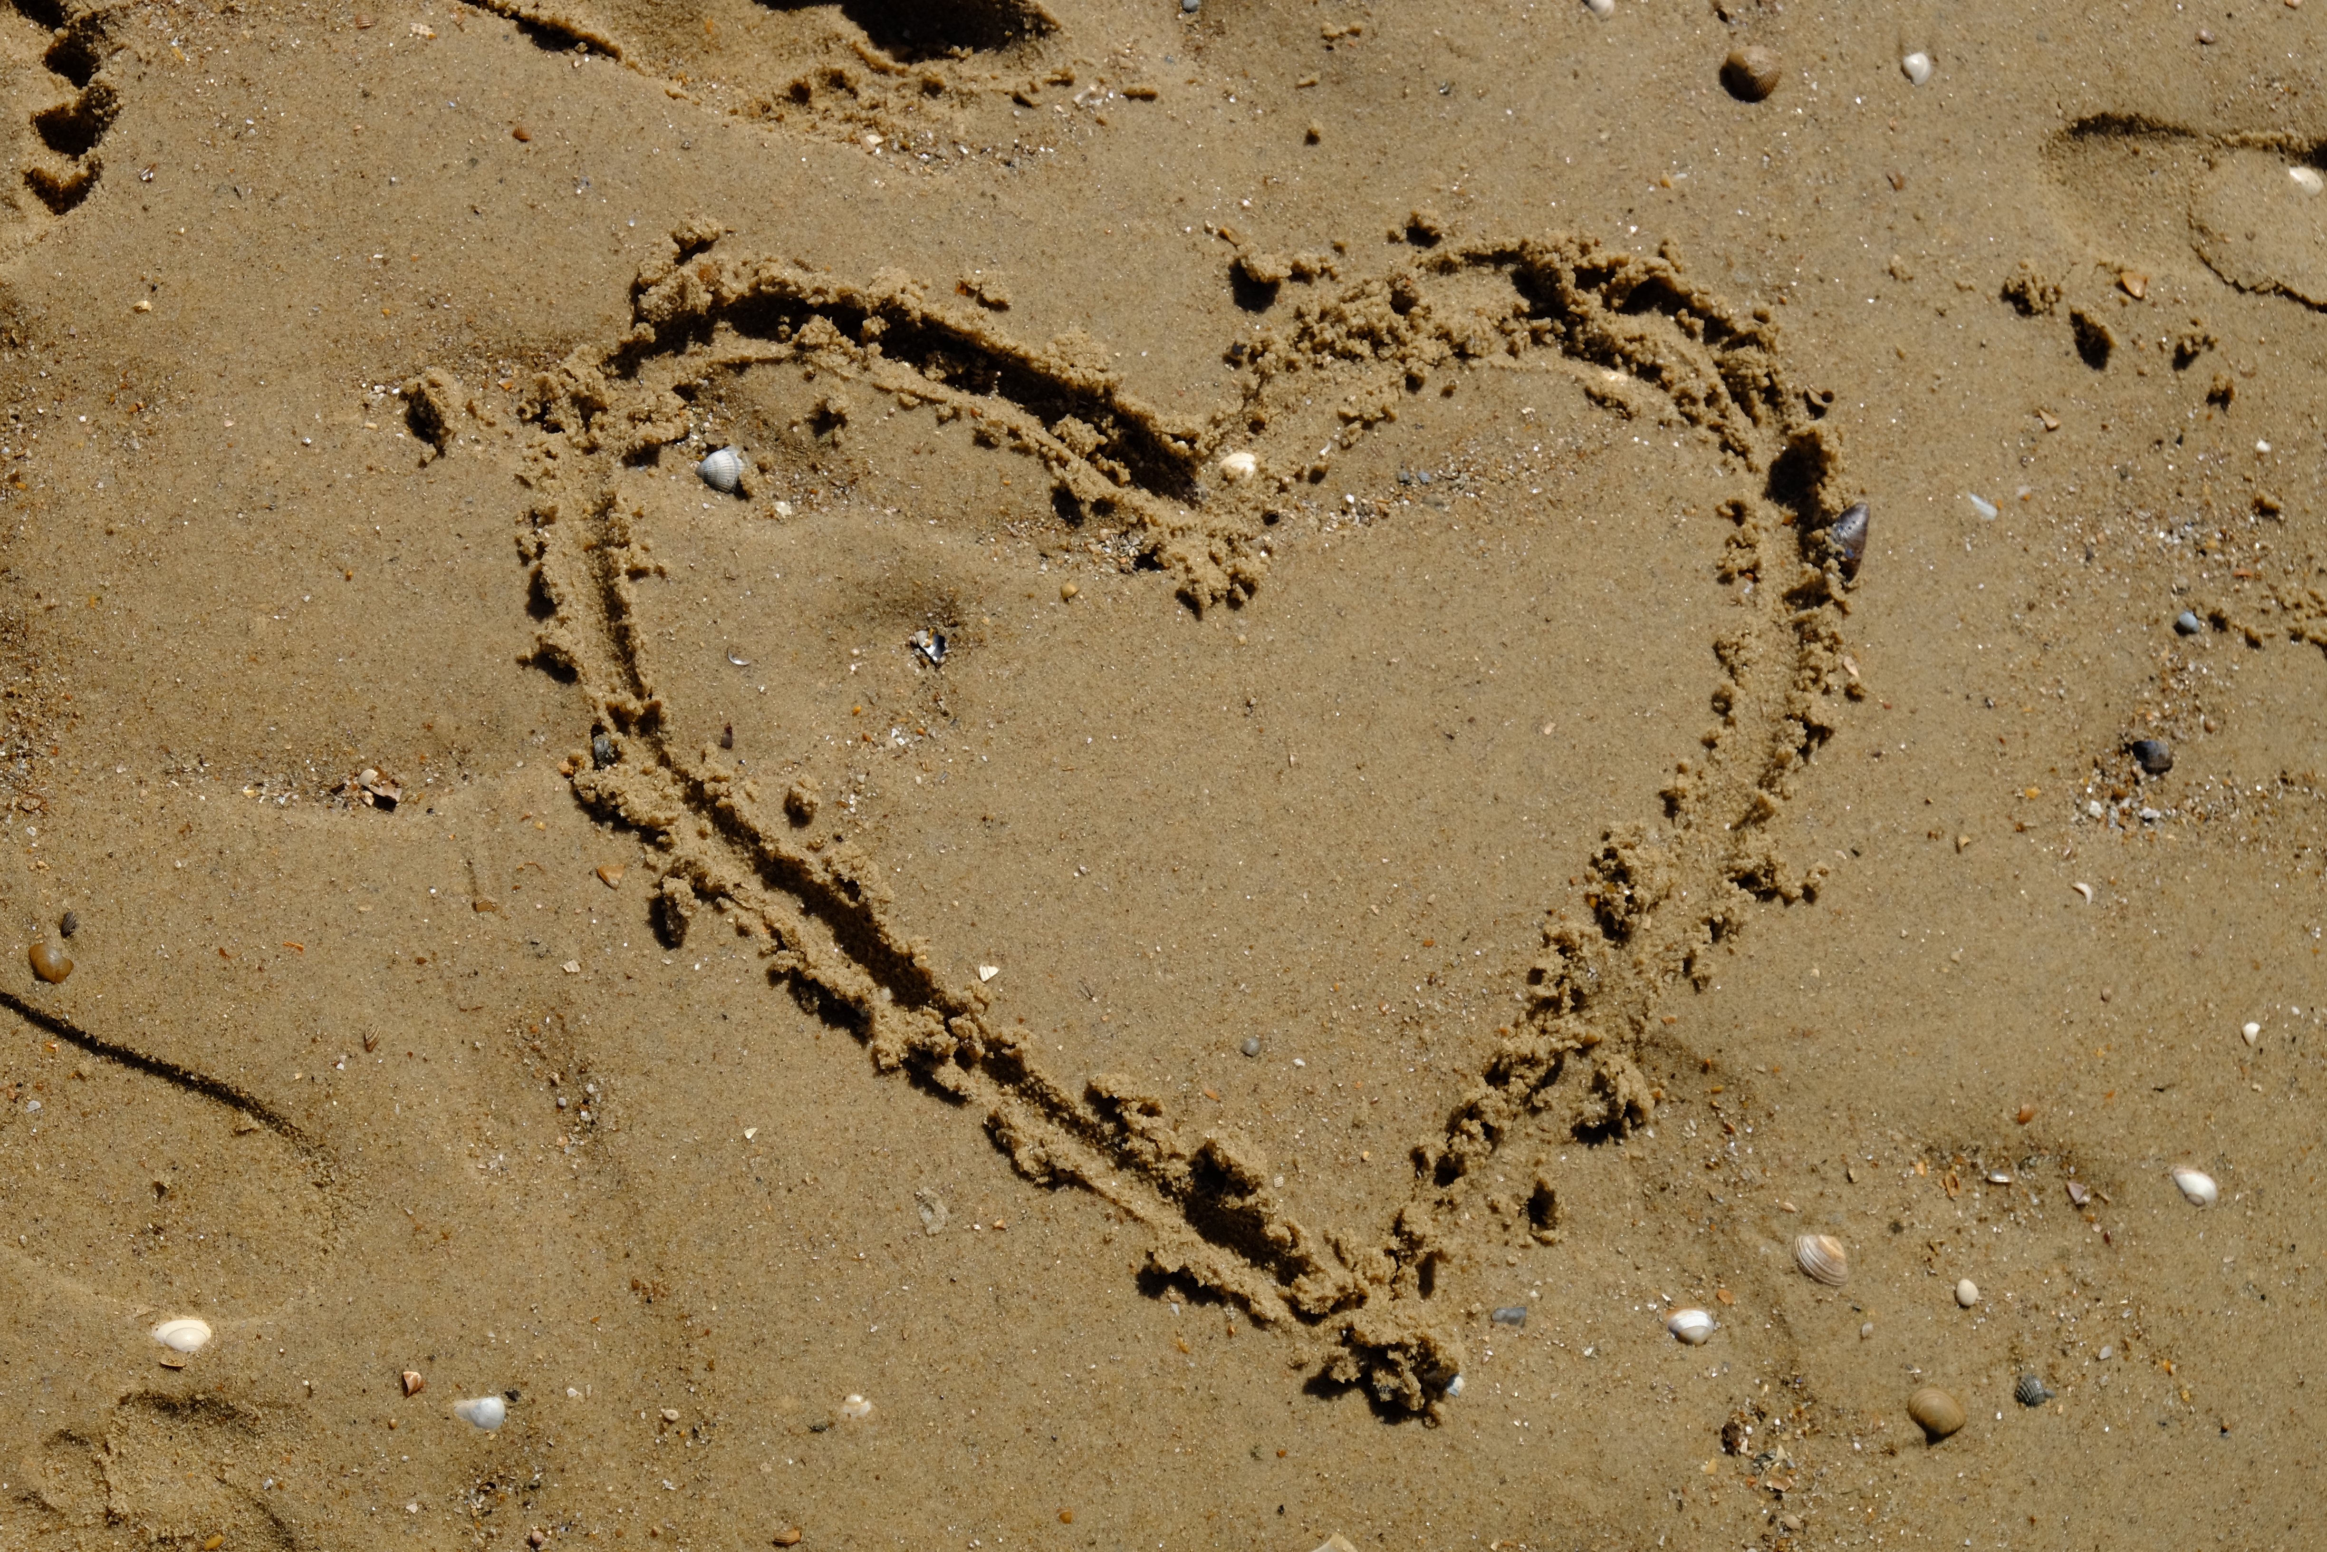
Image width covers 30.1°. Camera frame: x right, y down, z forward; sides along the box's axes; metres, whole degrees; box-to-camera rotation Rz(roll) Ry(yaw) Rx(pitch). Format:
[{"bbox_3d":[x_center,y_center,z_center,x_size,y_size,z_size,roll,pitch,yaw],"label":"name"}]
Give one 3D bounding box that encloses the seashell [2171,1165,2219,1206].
[{"bbox_3d":[0.365,0.145,1.535,0.018,0.006,0.012,37,72,14],"label":"seashell"}]

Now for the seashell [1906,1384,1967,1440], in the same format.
[{"bbox_3d":[0.268,0.220,1.501,0.020,0.009,0.017,22,69,9],"label":"seashell"}]

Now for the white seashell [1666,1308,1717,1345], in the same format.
[{"bbox_3d":[0.185,0.192,1.515,0.017,0.007,0.013,5,67,2],"label":"white seashell"}]

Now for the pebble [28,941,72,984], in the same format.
[{"bbox_3d":[-0.403,0.067,1.568,0.018,0.006,0.012,34,71,13],"label":"pebble"}]

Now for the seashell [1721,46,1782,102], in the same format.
[{"bbox_3d":[0.233,-0.277,1.712,0.026,0.010,0.024,-19,68,-8],"label":"seashell"}]

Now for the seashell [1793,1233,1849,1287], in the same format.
[{"bbox_3d":[0.231,0.170,1.524,0.017,0.007,0.023,-42,73,-16],"label":"seashell"}]

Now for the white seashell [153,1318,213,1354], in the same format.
[{"bbox_3d":[-0.373,0.213,1.647,0.022,0.006,0.013,0,65,0],"label":"white seashell"}]

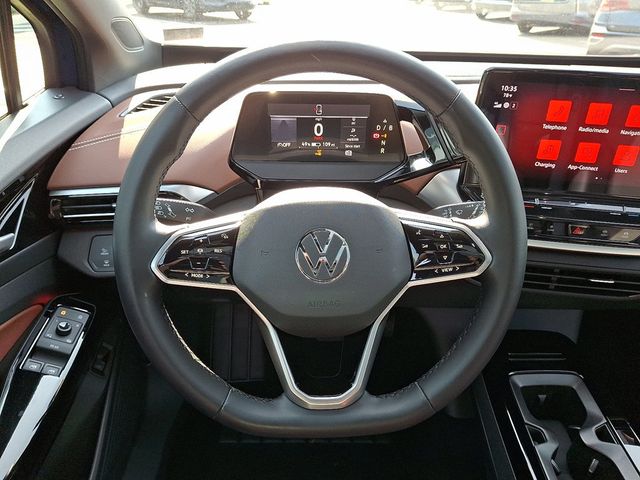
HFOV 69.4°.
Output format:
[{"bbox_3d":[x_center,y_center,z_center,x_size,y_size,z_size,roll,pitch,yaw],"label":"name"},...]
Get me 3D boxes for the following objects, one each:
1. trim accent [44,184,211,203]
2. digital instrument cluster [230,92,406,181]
[{"bbox_3d":[-0.239,-0.061,0.600,0.204,0.018,0.025,-3,29,-5],"label":"trim accent"},{"bbox_3d":[-0.002,-0.121,0.560,0.201,0.099,0.055,1,7,3],"label":"digital instrument cluster"}]

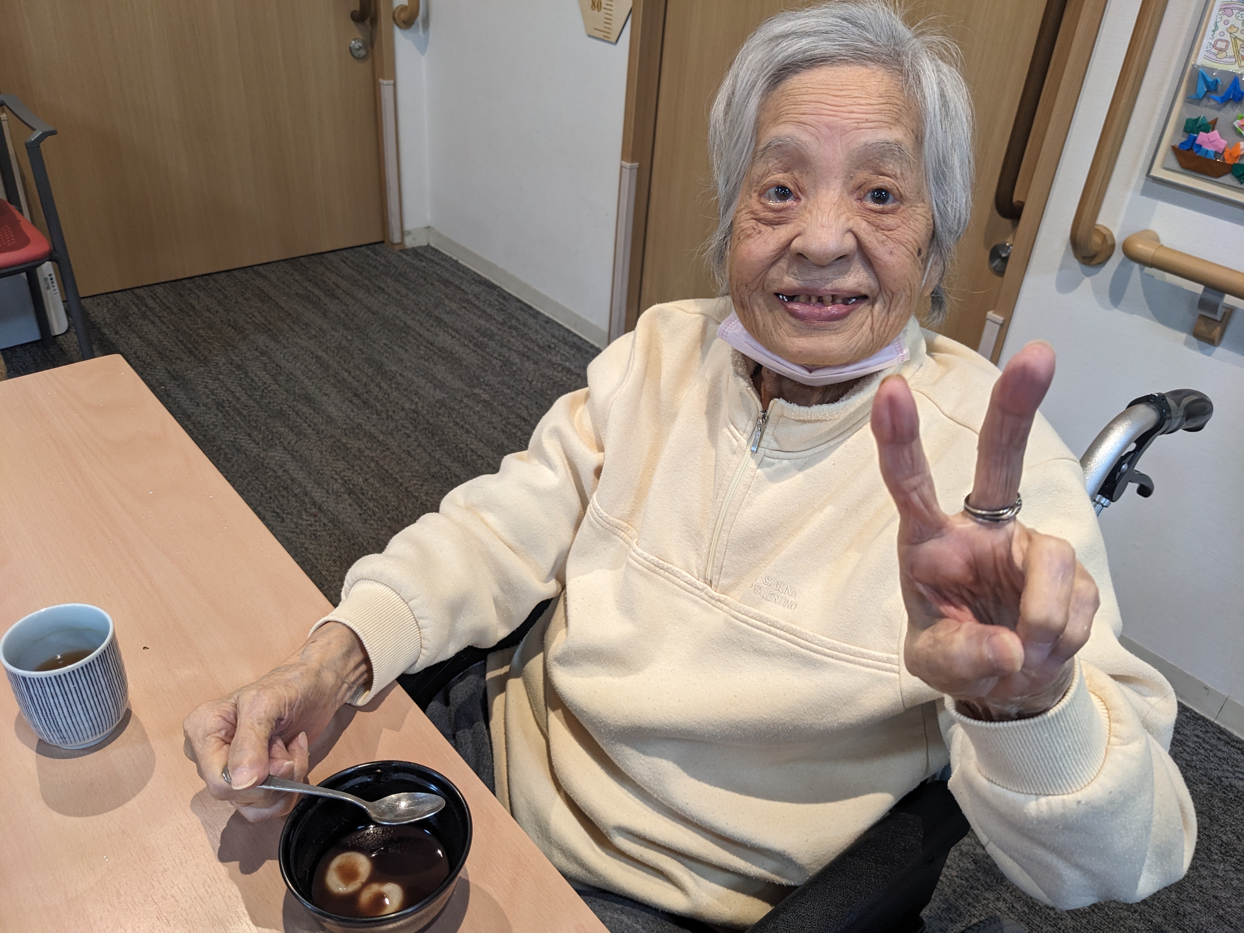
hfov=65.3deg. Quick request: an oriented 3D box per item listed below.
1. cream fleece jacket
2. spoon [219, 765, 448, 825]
[{"bbox_3d":[0.123,0.149,0.760,0.575,0.430,0.450,23,36,28],"label":"cream fleece jacket"},{"bbox_3d":[-0.178,0.202,0.598,0.141,0.020,0.029,7,31,3],"label":"spoon"}]

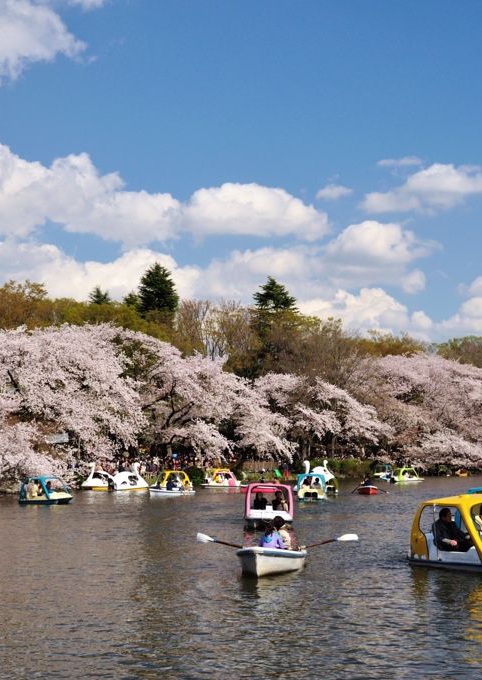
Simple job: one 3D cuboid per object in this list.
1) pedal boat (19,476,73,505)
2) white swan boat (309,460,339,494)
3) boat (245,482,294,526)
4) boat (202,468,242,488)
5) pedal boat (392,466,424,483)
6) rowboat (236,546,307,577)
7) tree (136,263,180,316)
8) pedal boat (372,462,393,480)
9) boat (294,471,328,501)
[{"bbox_3d":[-10.709,8.305,61.000,2.650,1.400,1.500,-4,-7,29],"label":"pedal boat"},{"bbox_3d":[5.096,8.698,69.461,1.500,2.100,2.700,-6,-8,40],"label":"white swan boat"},{"bbox_3d":[0.930,5.480,36.784,1.470,1.430,2.650,0,-6,-4],"label":"boat"},{"bbox_3d":[-1.509,11.124,88.000,2.650,1.400,1.500,-2,-6,11],"label":"boat"},{"bbox_3d":[15.790,12.870,105.208,2.650,1.430,1.470,0,-6,-8],"label":"pedal boat"},{"bbox_3d":[0.650,4.544,23.000,1.330,0.550,3.200,-2,-6,12],"label":"rowboat"},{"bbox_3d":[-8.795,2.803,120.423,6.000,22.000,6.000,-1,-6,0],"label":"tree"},{"bbox_3d":[15.078,14.406,119.125,1.470,1.430,2.650,-4,-7,32],"label":"pedal boat"},{"bbox_3d":[3.845,8.055,60.000,1.500,1.420,2.650,-1,-6,5],"label":"boat"}]

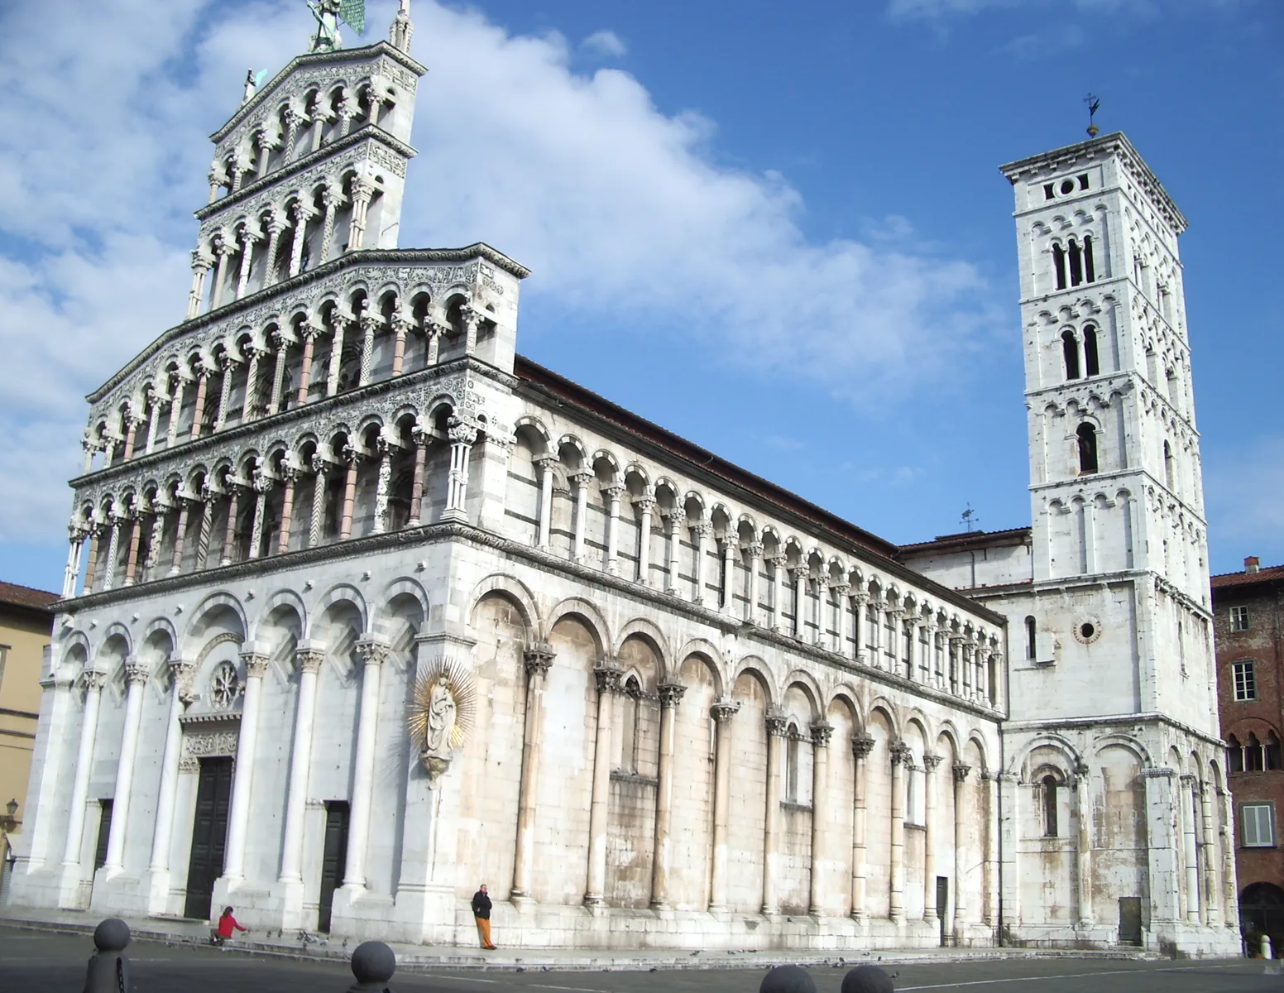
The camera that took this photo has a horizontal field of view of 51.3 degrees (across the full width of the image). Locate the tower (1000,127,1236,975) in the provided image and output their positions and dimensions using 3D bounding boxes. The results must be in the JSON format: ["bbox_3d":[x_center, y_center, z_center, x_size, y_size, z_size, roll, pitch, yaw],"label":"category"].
[{"bbox_3d":[26.572,2.430,74.857,7.400,44.000,11.400,-11,-22,36],"label":"tower"}]

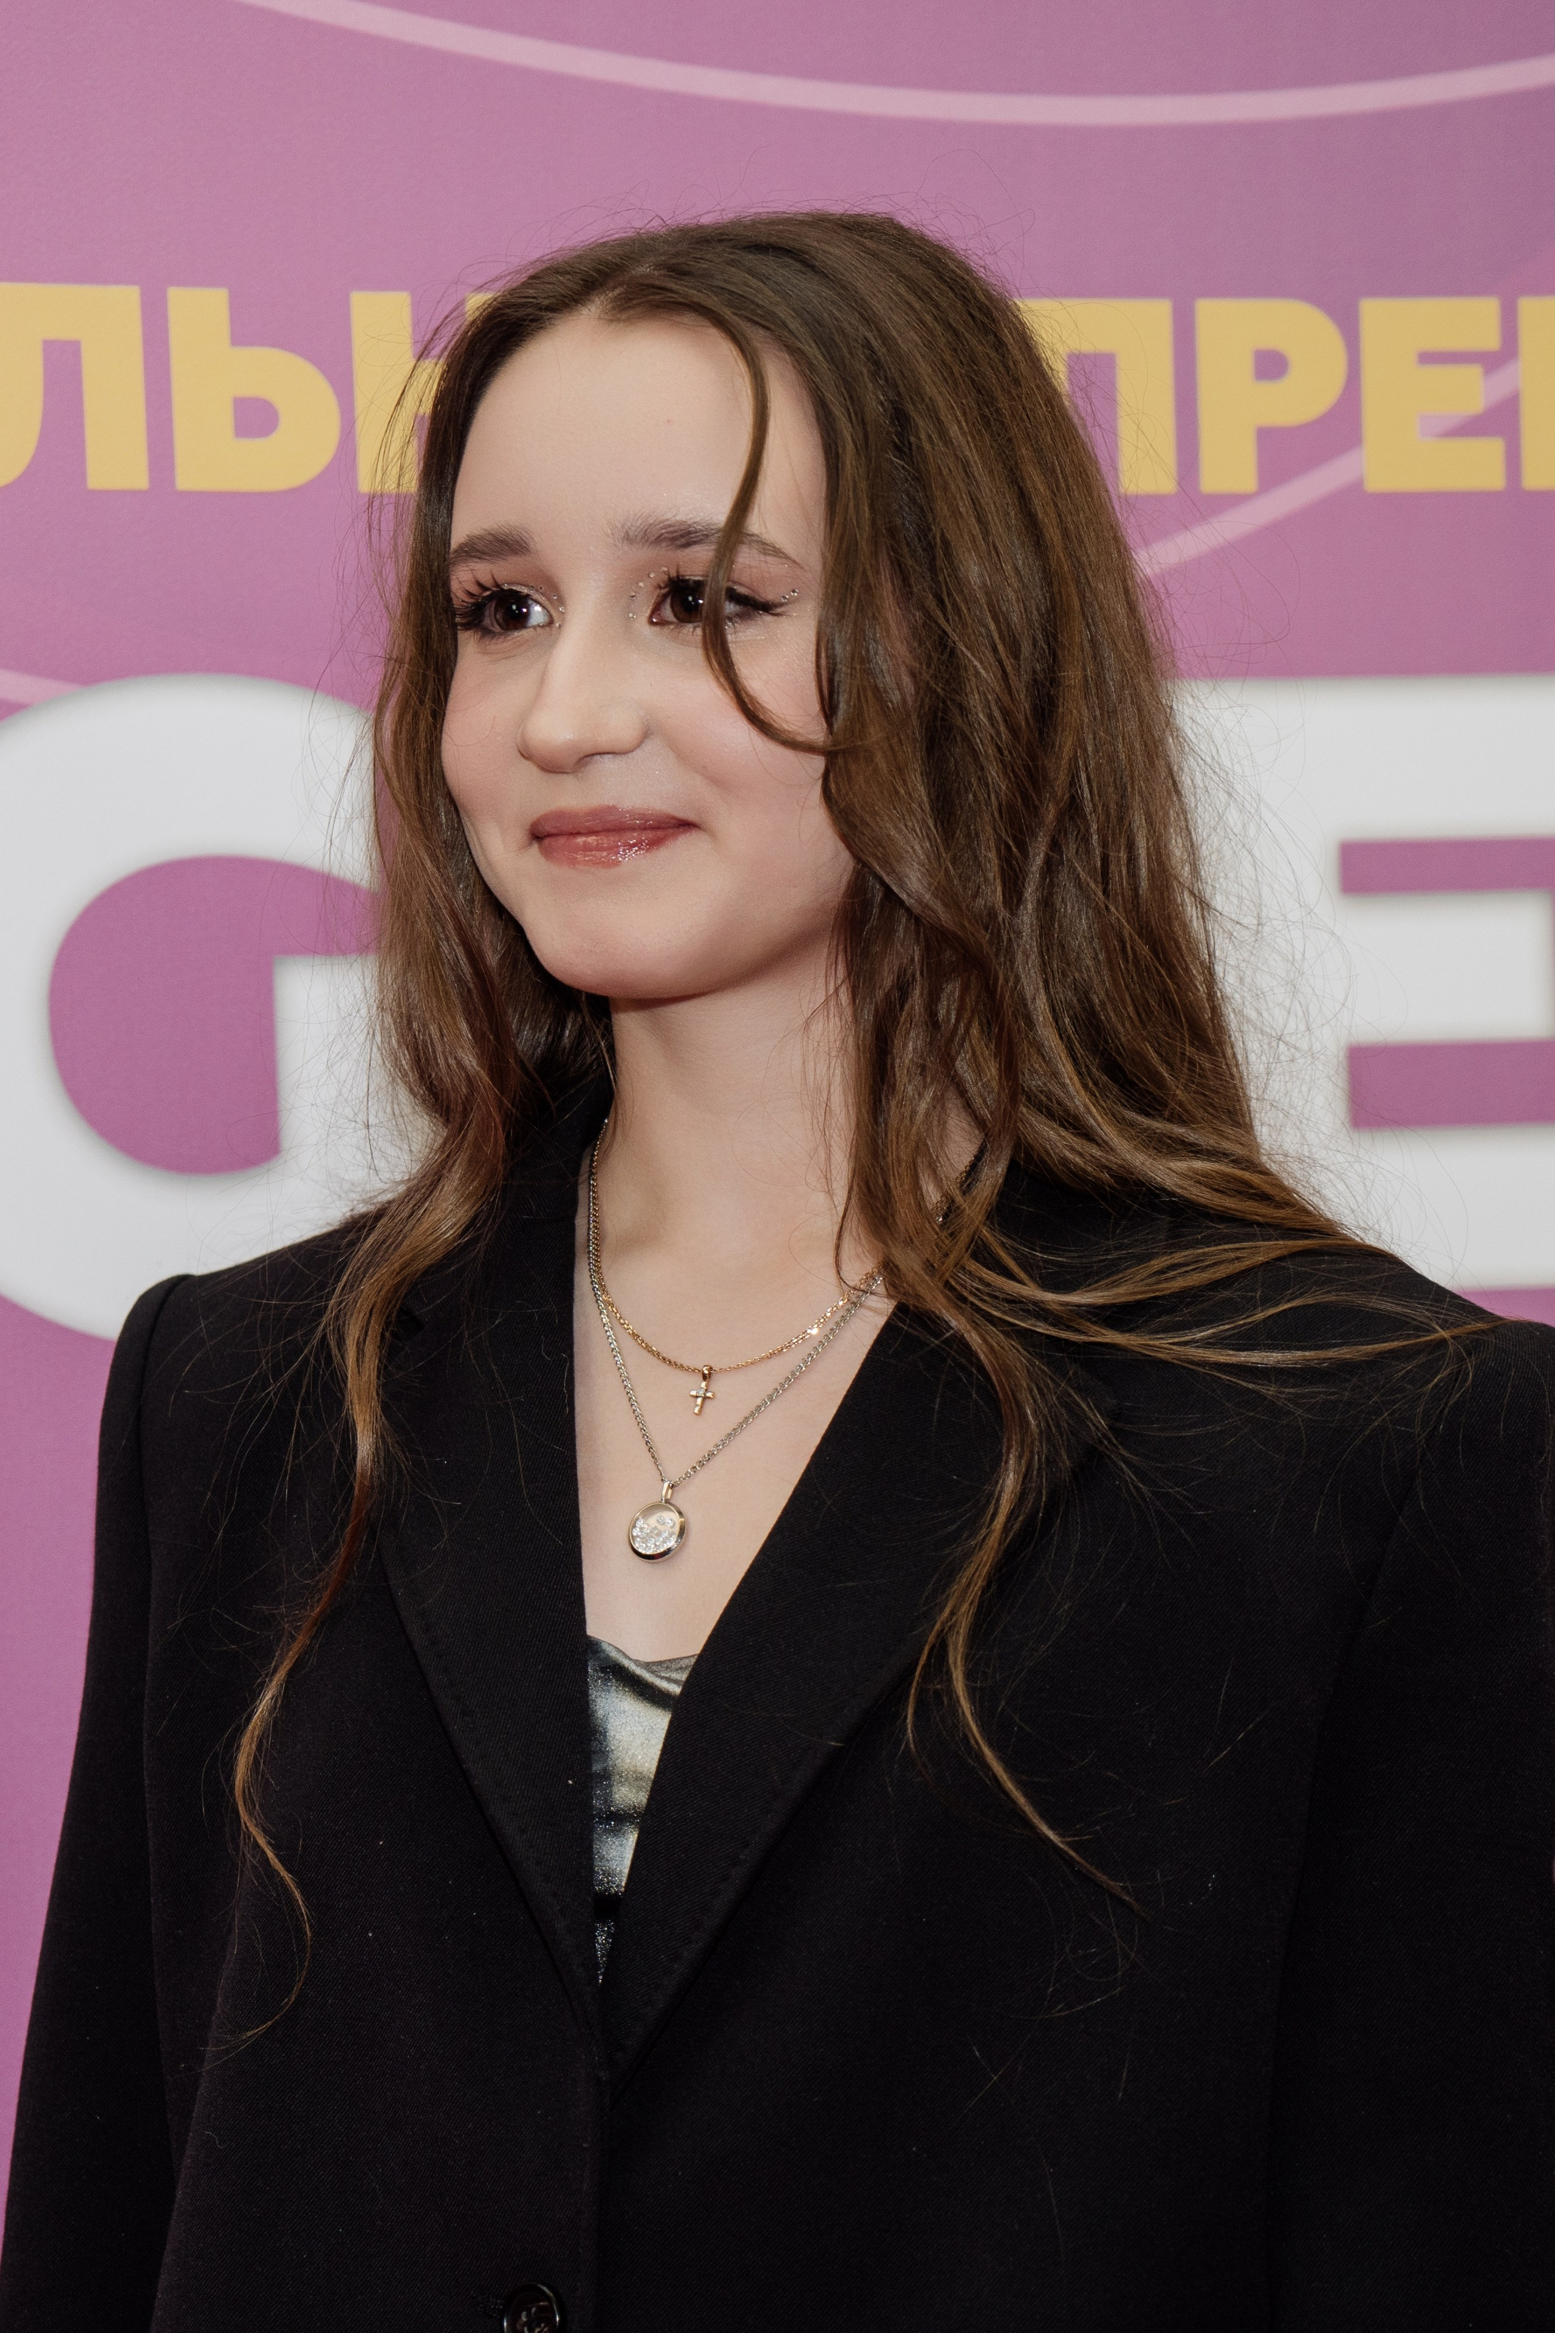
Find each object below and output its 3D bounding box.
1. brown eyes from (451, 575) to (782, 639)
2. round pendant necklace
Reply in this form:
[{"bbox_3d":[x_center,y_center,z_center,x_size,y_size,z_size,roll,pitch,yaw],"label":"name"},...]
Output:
[{"bbox_3d":[-0.048,-0.166,1.245,0.097,0.018,0.025,0,3,27],"label":"brown eyes"},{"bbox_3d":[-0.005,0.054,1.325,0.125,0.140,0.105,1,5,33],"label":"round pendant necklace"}]

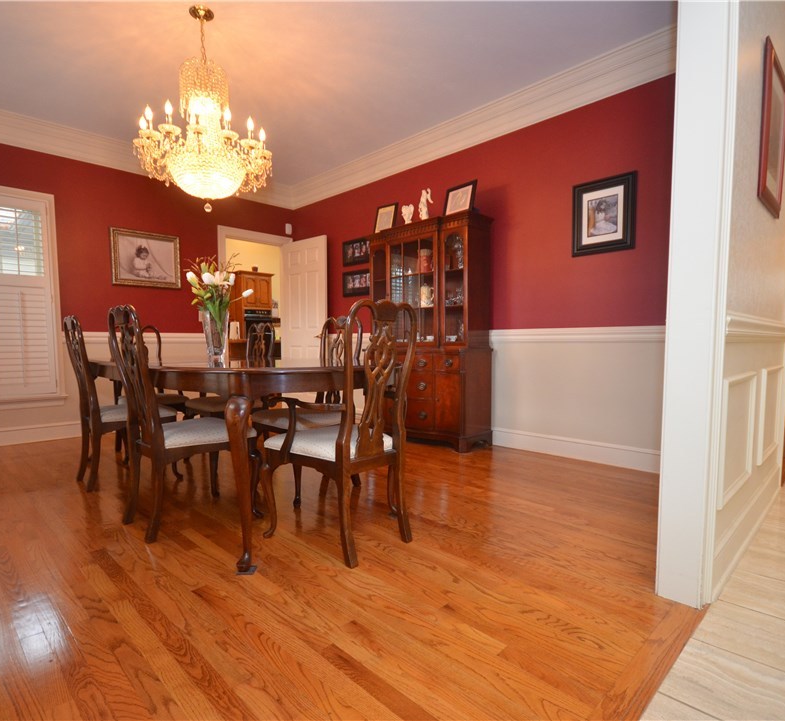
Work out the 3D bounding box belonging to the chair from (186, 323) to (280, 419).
[{"bbox_3d":[-1.171,0.220,3.320,0.563,1.015,0.502,-3,3,-44],"label":"chair"}]

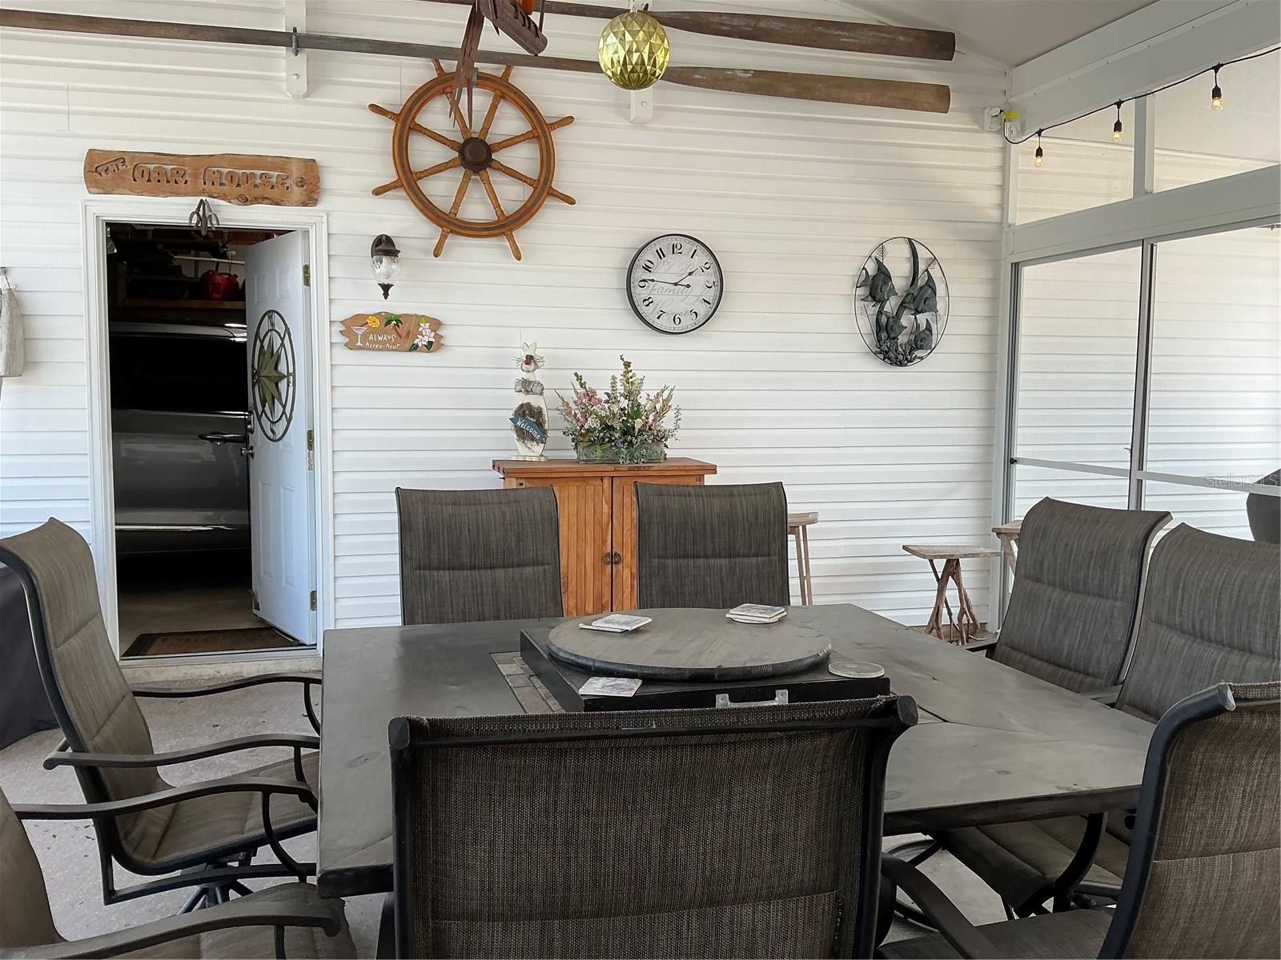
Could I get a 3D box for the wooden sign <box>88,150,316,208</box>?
[{"bbox_3d":[-1.972,-1.373,4.692,0.995,0.216,0.040,-1,5,-13],"label":"wooden sign"}]

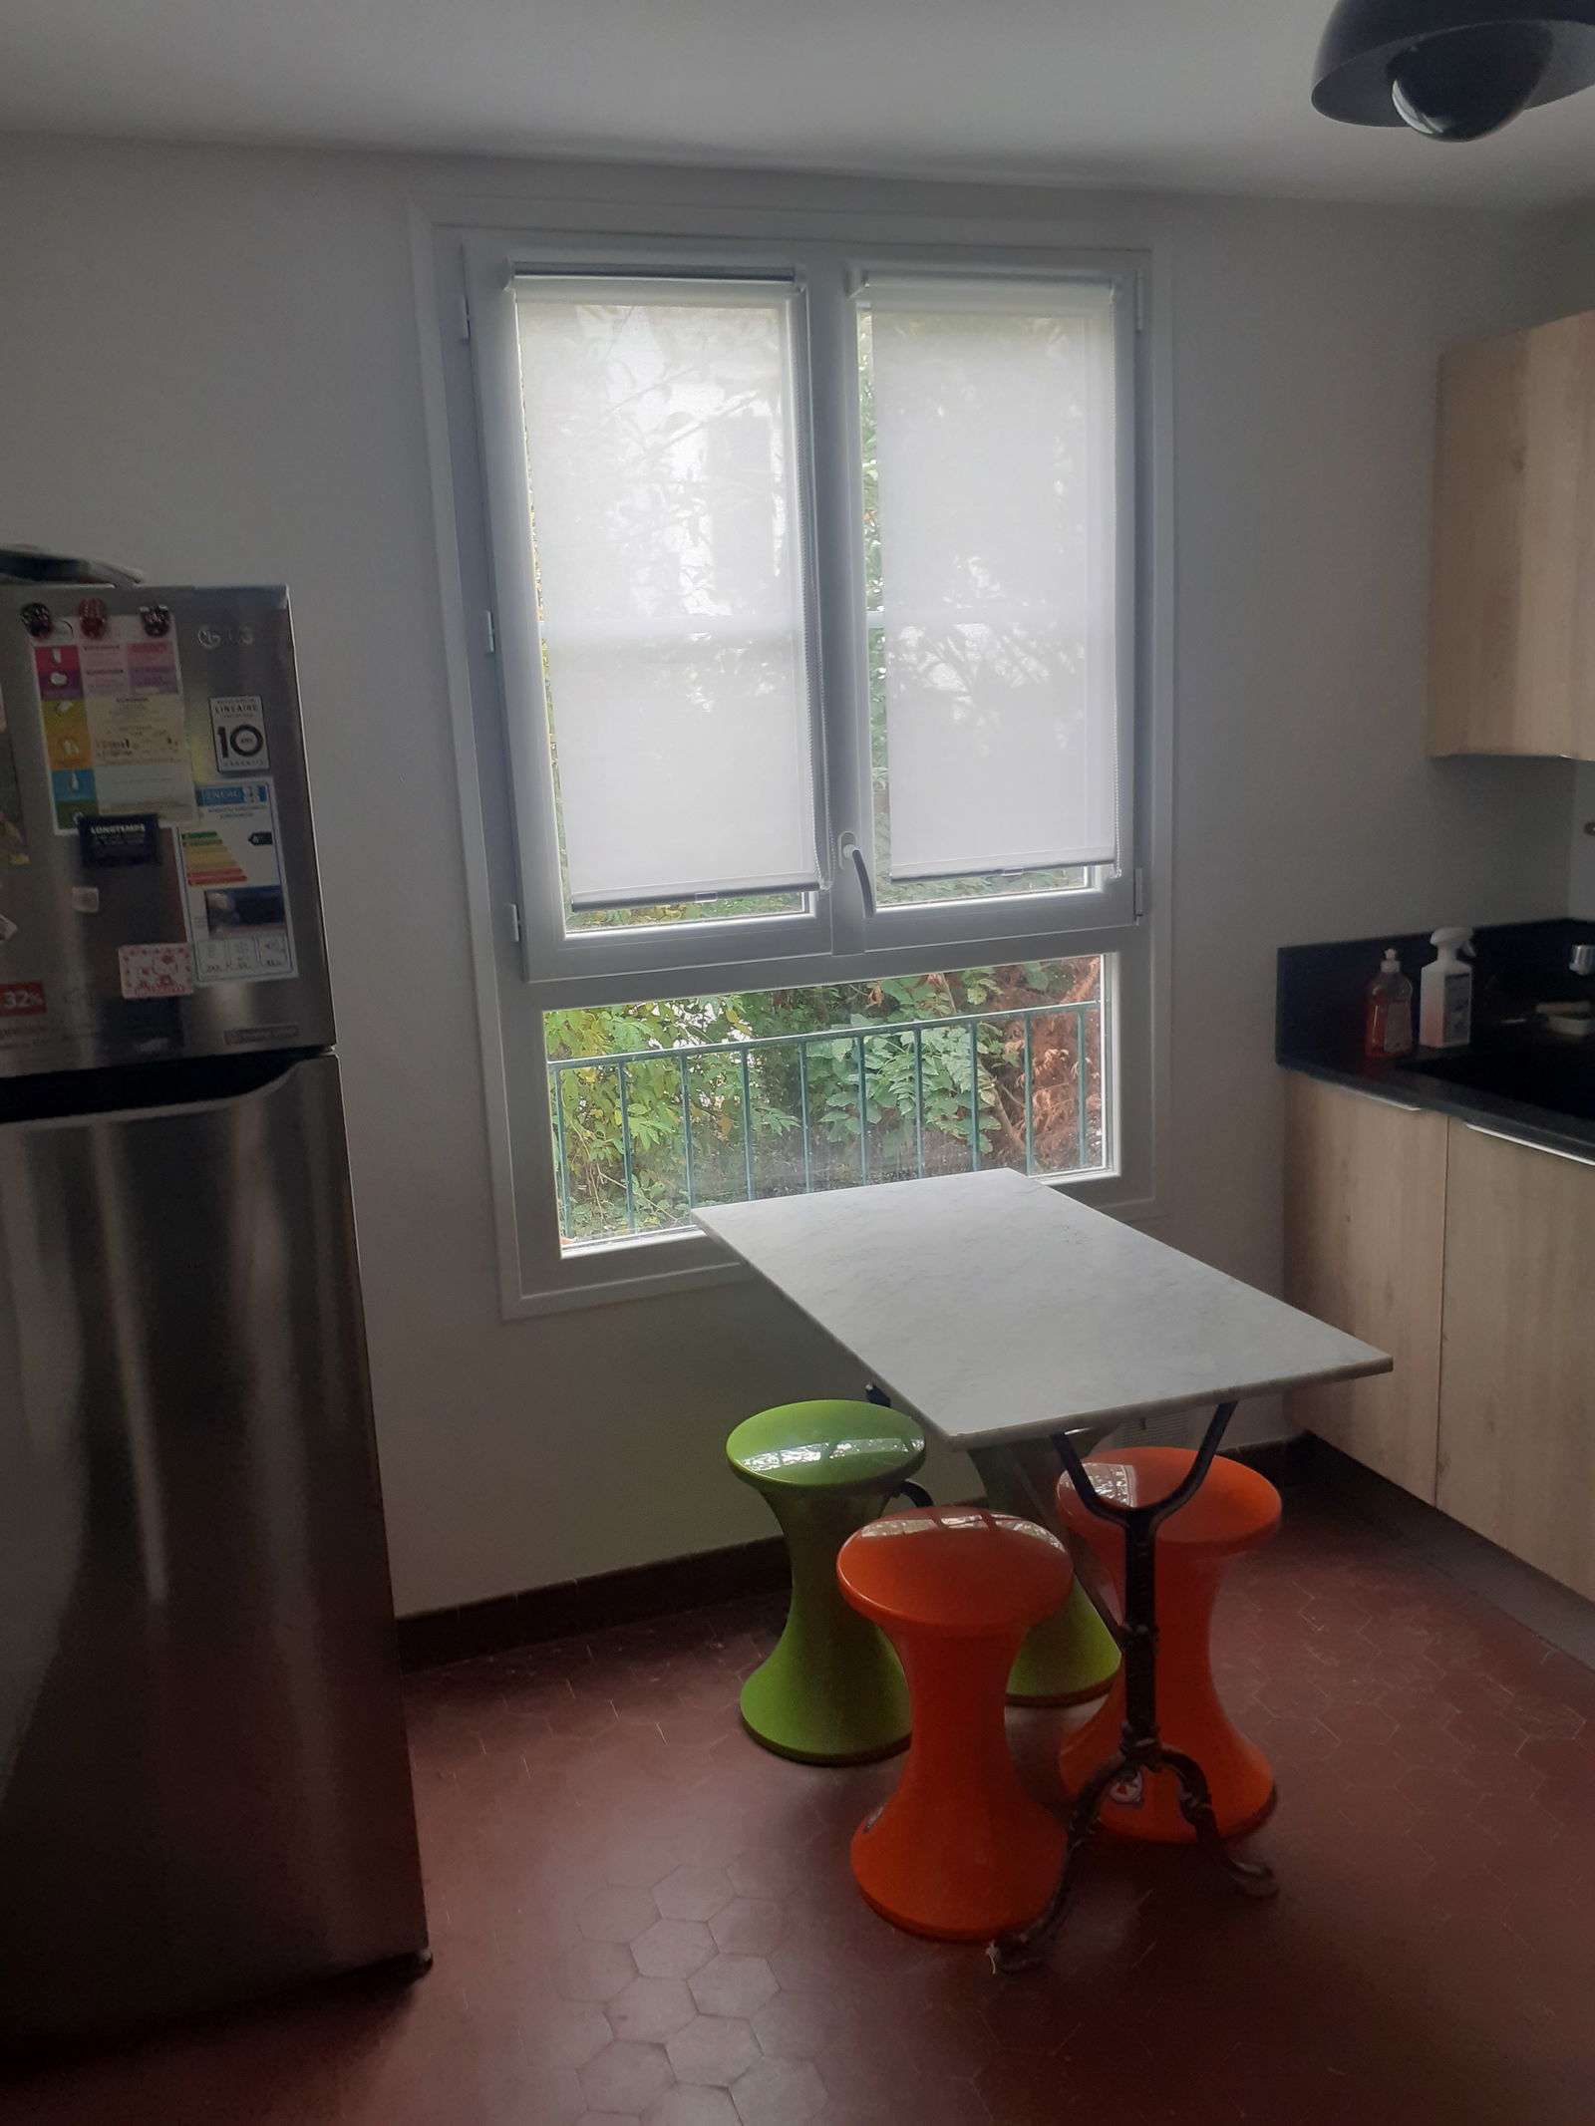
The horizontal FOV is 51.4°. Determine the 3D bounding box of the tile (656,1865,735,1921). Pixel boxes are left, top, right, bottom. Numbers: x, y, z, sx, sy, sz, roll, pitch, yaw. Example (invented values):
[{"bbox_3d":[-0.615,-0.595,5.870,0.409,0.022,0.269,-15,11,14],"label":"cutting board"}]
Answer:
[{"bbox_3d":[-0.138,1.118,2.226,0.119,0.010,0.103,0,12,11],"label":"tile"}]

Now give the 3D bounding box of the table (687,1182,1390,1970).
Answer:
[{"bbox_3d":[0.285,0.668,2.413,0.556,0.754,0.990,-7,12,-19],"label":"table"}]

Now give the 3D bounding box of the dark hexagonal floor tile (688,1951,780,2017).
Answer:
[{"bbox_3d":[-0.080,1.149,2.059,0.119,0.010,0.103,0,12,11],"label":"dark hexagonal floor tile"}]

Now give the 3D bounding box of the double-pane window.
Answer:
[{"bbox_3d":[0.073,-0.475,2.732,1.157,1.634,0.090,-6,12,-16],"label":"double-pane window"}]

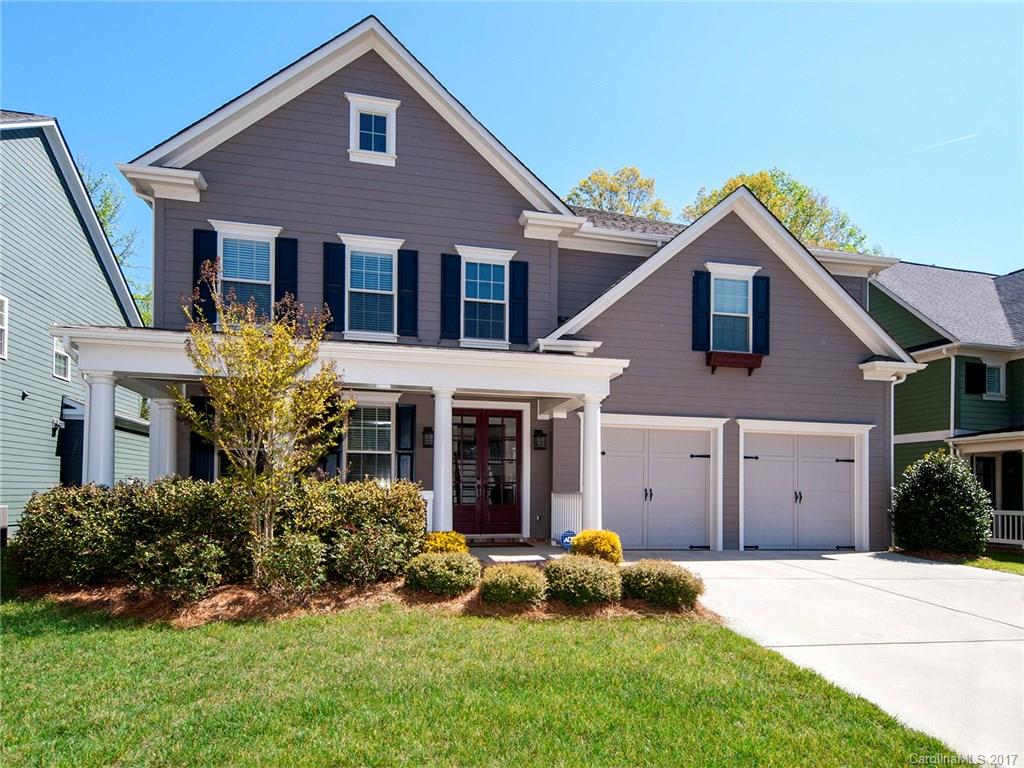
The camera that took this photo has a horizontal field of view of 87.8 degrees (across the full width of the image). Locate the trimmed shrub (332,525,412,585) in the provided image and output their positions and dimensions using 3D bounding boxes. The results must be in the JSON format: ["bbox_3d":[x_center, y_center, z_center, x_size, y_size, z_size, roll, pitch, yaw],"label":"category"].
[{"bbox_3d":[-1.616,1.978,6.200,0.899,0.629,0.899,1,-4,-11],"label":"trimmed shrub"}]

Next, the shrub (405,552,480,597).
[{"bbox_3d":[-0.840,2.280,6.400,0.910,0.520,0.850,2,-6,-12],"label":"shrub"}]

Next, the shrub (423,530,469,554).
[{"bbox_3d":[-0.880,2.150,7.100,0.640,0.470,0.600,2,-6,-12],"label":"shrub"}]

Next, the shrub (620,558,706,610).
[{"bbox_3d":[1.680,2.230,5.950,0.900,0.550,0.850,2,-6,-12],"label":"shrub"}]

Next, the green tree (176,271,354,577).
[{"bbox_3d":[-2.870,0.433,6.150,1.920,3.620,1.850,1,-4,-11],"label":"green tree"}]

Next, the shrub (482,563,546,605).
[{"bbox_3d":[0.018,2.412,6.400,0.790,0.450,0.750,1,-4,-11],"label":"shrub"}]

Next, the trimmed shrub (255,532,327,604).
[{"bbox_3d":[-2.424,2.015,5.850,0.729,0.724,0.729,1,-4,-11],"label":"trimmed shrub"}]

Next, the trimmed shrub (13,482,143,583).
[{"bbox_3d":[-5.000,1.740,6.150,1.200,1.130,1.150,2,-6,-12],"label":"trimmed shrub"}]

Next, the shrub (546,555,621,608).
[{"bbox_3d":[0.843,2.348,6.400,0.900,0.550,0.850,1,-4,-11],"label":"shrub"}]

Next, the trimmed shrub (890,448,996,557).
[{"bbox_3d":[8.520,2.380,10.600,1.600,2.100,1.550,2,-6,-12],"label":"trimmed shrub"}]

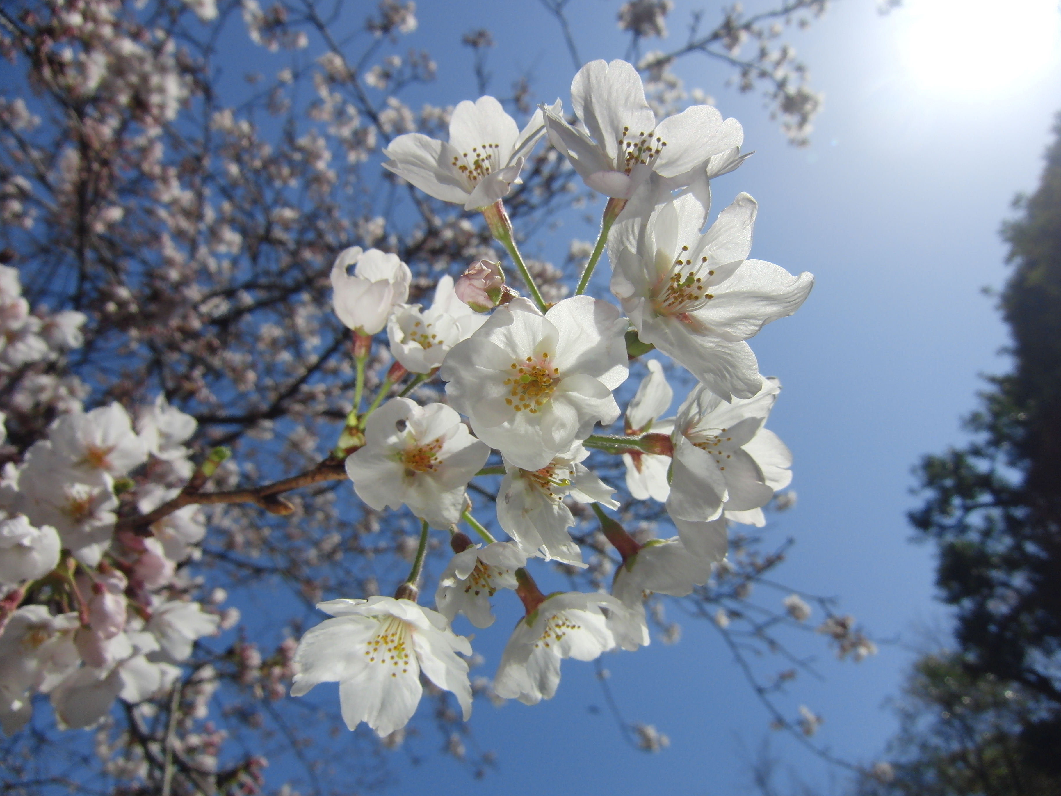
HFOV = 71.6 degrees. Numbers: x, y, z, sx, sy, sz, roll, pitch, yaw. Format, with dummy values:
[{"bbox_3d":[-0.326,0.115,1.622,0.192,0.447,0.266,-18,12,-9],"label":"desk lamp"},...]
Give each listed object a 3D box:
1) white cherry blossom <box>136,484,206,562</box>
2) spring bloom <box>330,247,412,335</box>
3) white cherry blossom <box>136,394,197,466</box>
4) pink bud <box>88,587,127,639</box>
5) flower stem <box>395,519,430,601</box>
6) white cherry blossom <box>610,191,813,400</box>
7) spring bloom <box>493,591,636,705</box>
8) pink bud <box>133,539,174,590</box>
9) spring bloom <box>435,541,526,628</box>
[{"bbox_3d":[-0.127,0.044,0.260,0.026,0.027,0.018,0,3,-27],"label":"white cherry blossom"},{"bbox_3d":[-0.034,-0.023,0.157,0.017,0.017,0.018,5,-73,0],"label":"spring bloom"},{"bbox_3d":[-0.131,0.011,0.265,0.024,0.025,0.018,0,-30,-36],"label":"white cherry blossom"},{"bbox_3d":[-0.119,0.061,0.207,0.011,0.015,0.011,-3,-9,0],"label":"pink bud"},{"bbox_3d":[-0.024,0.033,0.152,0.004,0.018,0.004,14,-6,0],"label":"flower stem"},{"bbox_3d":[0.028,-0.016,0.132,0.040,0.040,0.019,13,-31,-24],"label":"white cherry blossom"},{"bbox_3d":[0.006,0.048,0.150,0.031,0.017,0.031,-32,-33,3],"label":"spring bloom"},{"bbox_3d":[-0.128,0.057,0.250,0.015,0.013,0.013,22,-33,34],"label":"pink bud"},{"bbox_3d":[-0.013,0.039,0.165,0.022,0.013,0.022,-39,-37,6],"label":"spring bloom"}]

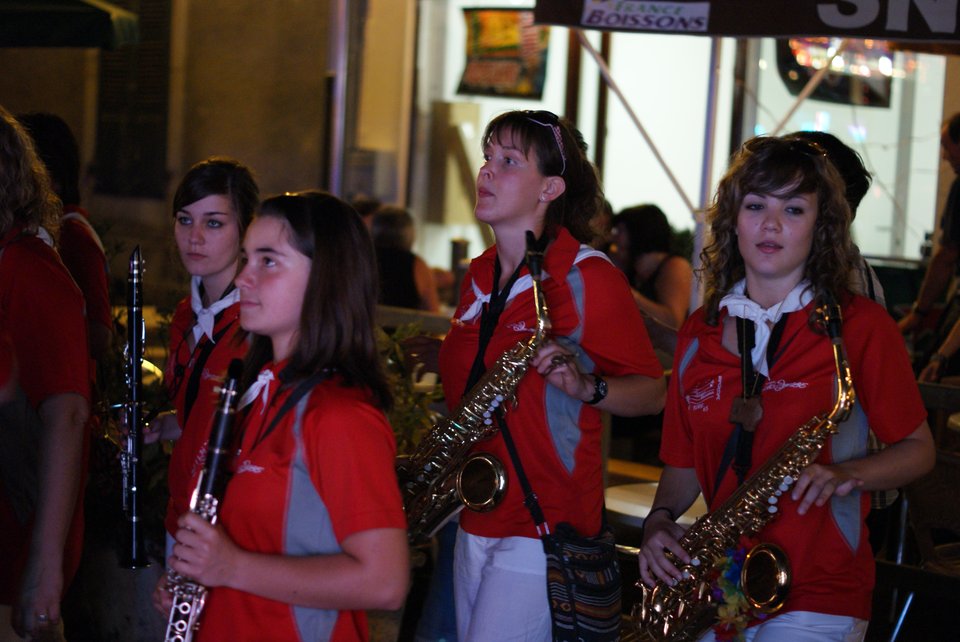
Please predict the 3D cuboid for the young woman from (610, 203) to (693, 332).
[{"bbox_3d":[0.507,0.169,7.867,0.700,1.270,0.500,-1,7,-30],"label":"young woman"}]

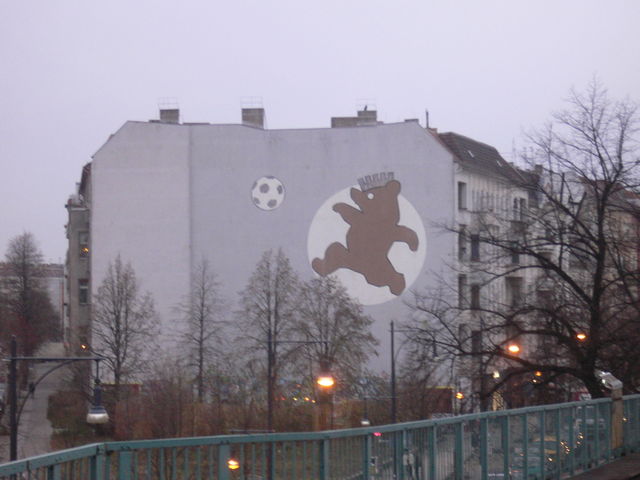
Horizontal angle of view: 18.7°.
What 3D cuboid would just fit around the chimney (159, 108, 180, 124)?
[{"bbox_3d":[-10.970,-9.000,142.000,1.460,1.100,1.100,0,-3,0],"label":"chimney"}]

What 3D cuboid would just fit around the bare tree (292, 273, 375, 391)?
[{"bbox_3d":[0.940,6.600,118.000,4.980,8.750,4.980,0,-3,0],"label":"bare tree"}]

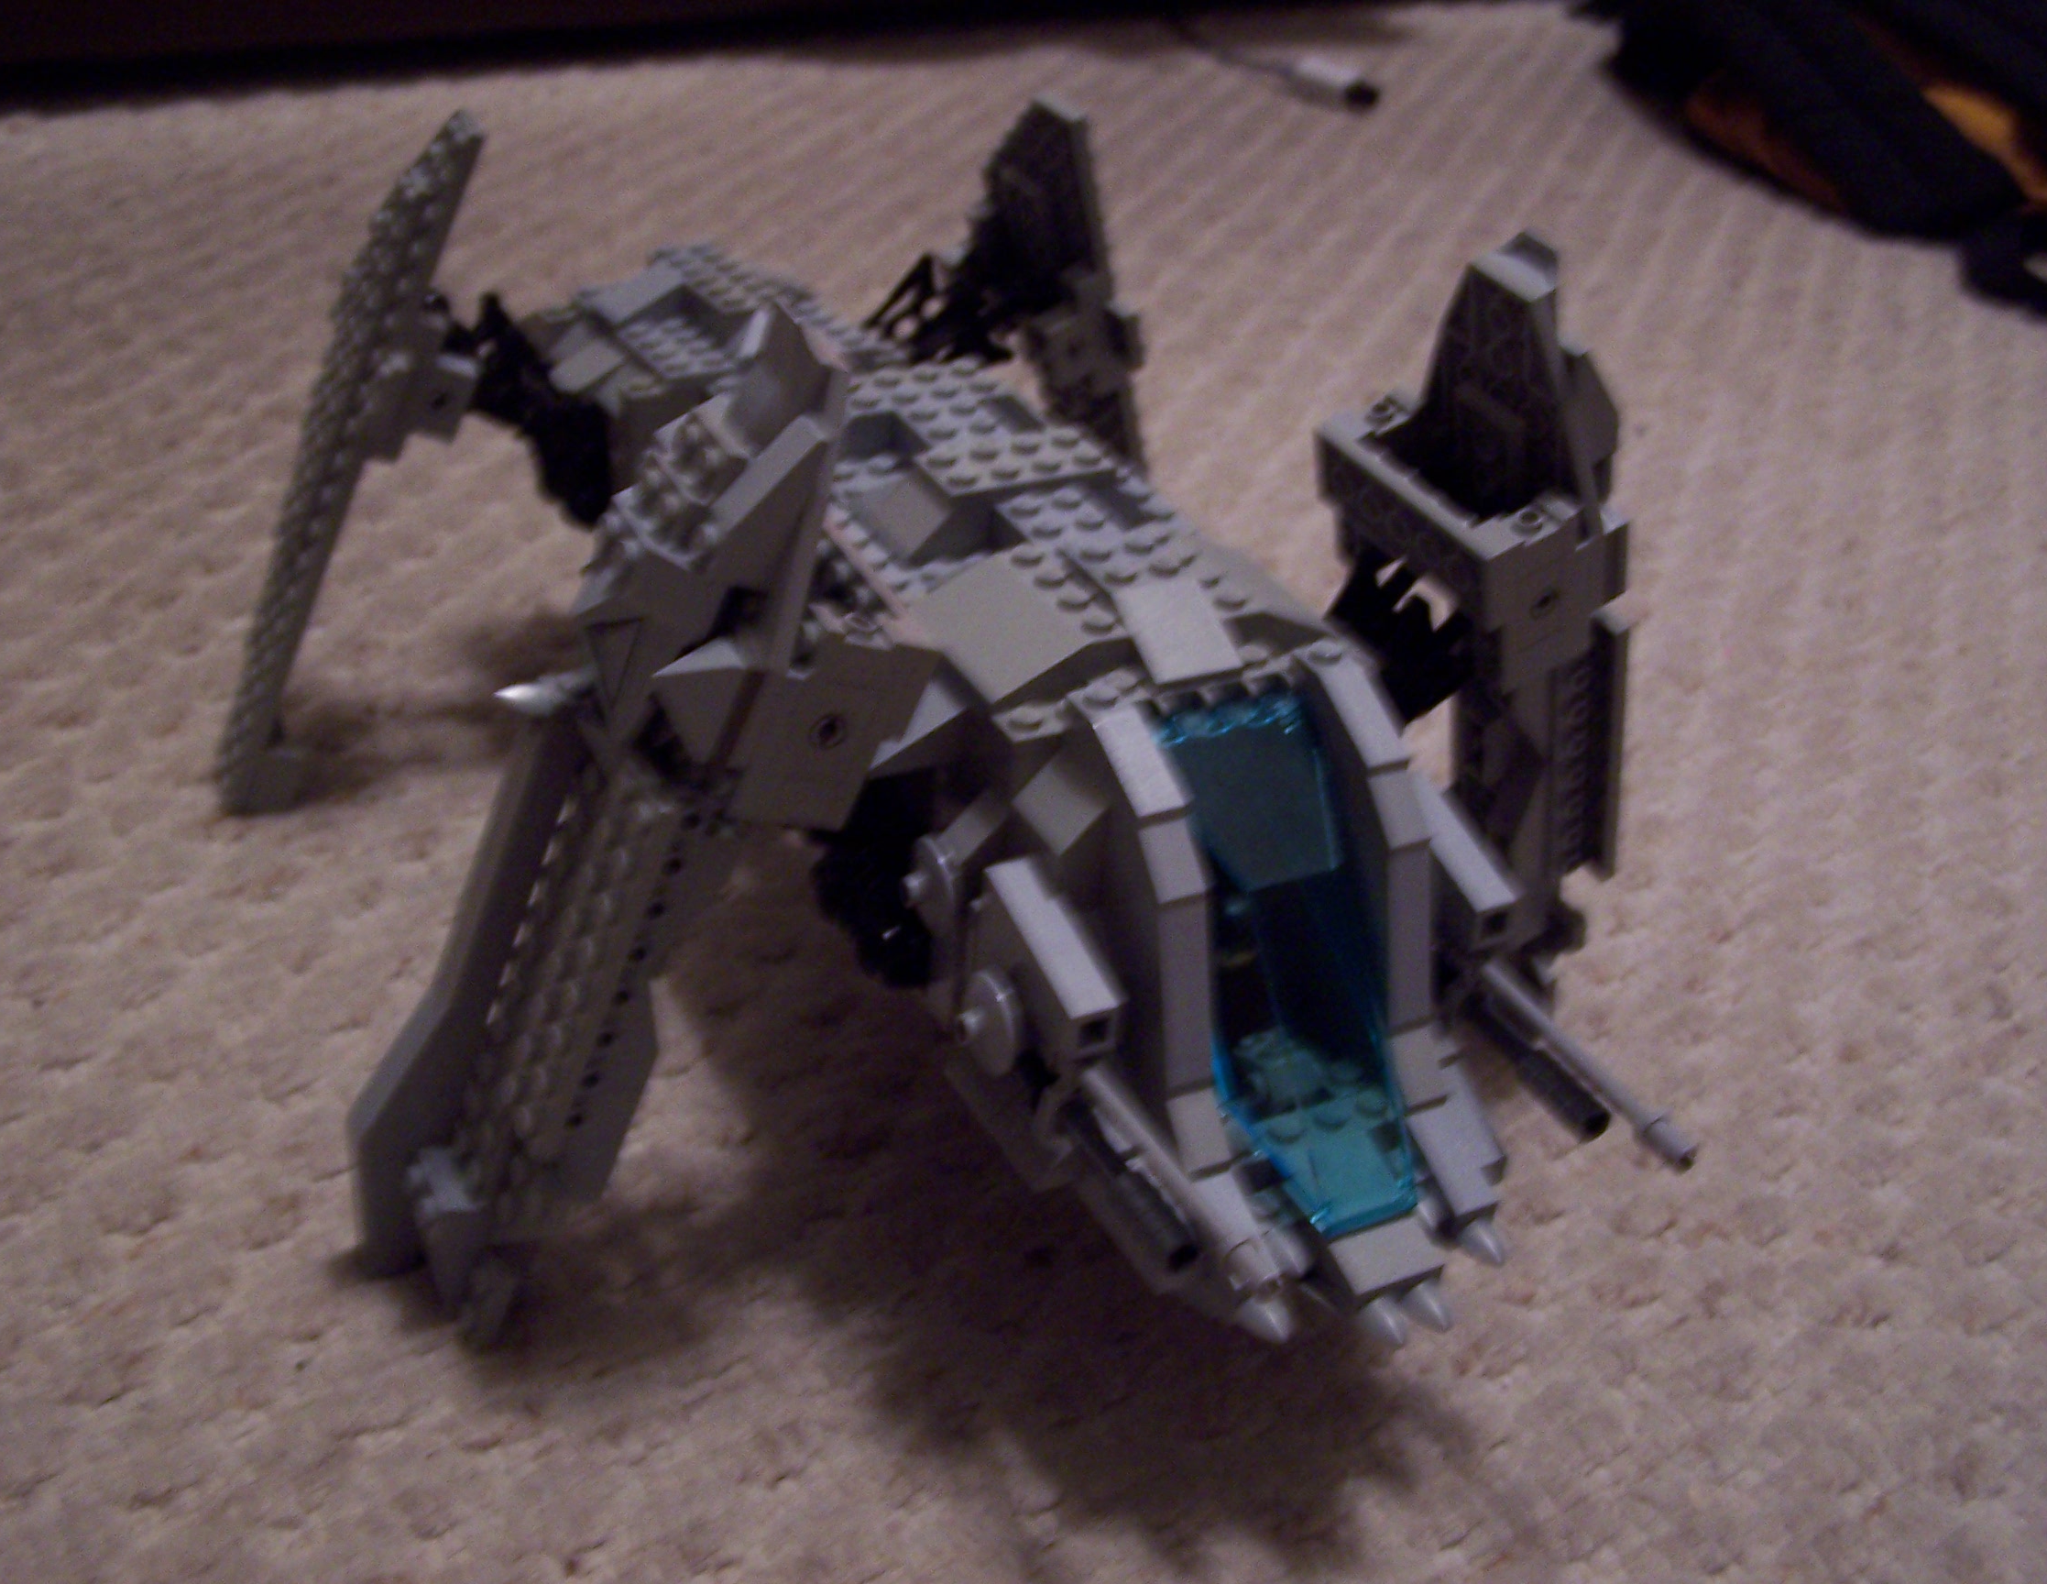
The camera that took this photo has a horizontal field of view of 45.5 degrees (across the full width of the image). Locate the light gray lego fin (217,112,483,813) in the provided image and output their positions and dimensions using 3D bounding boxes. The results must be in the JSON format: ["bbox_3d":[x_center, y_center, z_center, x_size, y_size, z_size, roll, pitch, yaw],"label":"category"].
[{"bbox_3d":[-0.143,-0.071,0.523,0.022,0.163,0.041,14,25,-30],"label":"light gray lego fin"}]

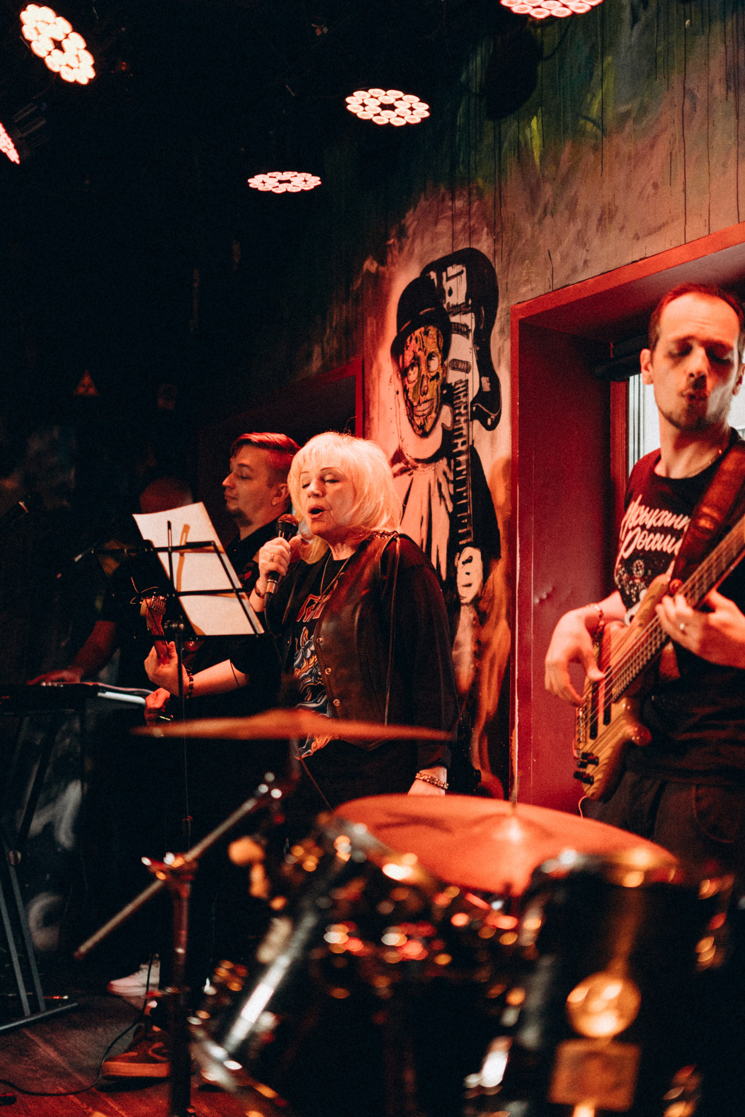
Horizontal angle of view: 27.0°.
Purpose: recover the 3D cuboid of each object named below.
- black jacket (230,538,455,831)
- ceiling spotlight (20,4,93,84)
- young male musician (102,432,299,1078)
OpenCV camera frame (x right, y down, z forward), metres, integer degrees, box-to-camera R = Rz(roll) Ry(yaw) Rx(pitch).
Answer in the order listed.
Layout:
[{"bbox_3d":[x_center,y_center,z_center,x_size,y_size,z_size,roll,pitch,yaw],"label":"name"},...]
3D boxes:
[{"bbox_3d":[-0.060,0.275,3.600,0.340,0.640,0.500,2,-3,-40],"label":"black jacket"},{"bbox_3d":[-0.547,-0.978,2.860,0.210,0.130,0.210,49,-25,-22],"label":"ceiling spotlight"},{"bbox_3d":[-0.460,0.540,4.250,0.480,1.770,0.530,0,-1,-14],"label":"young male musician"}]

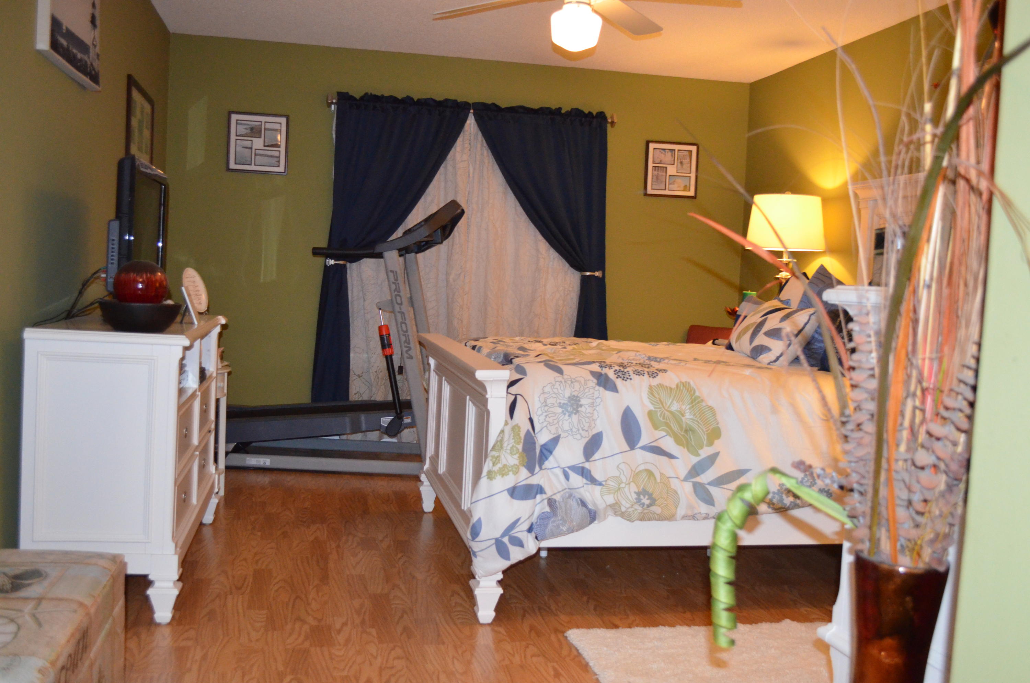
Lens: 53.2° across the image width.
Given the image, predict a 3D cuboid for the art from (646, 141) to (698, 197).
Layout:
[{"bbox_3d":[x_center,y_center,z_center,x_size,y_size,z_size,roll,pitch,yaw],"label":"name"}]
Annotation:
[{"bbox_3d":[1.039,-1.130,6.786,0.360,0.352,0.020,2,4,-12],"label":"art"}]

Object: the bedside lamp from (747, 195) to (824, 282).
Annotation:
[{"bbox_3d":[1.473,-0.449,5.595,0.463,0.720,0.463,2,4,-12],"label":"bedside lamp"}]

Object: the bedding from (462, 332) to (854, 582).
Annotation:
[{"bbox_3d":[0.607,0.365,4.258,1.920,0.680,1.810,2,4,-12],"label":"bedding"}]

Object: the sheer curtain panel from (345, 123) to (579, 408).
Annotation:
[{"bbox_3d":[-0.307,-0.378,6.396,1.660,2.120,0.080,2,4,-12],"label":"sheer curtain panel"}]

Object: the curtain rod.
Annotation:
[{"bbox_3d":[-0.240,-1.408,6.291,1.810,0.085,0.090,2,4,-12],"label":"curtain rod"}]

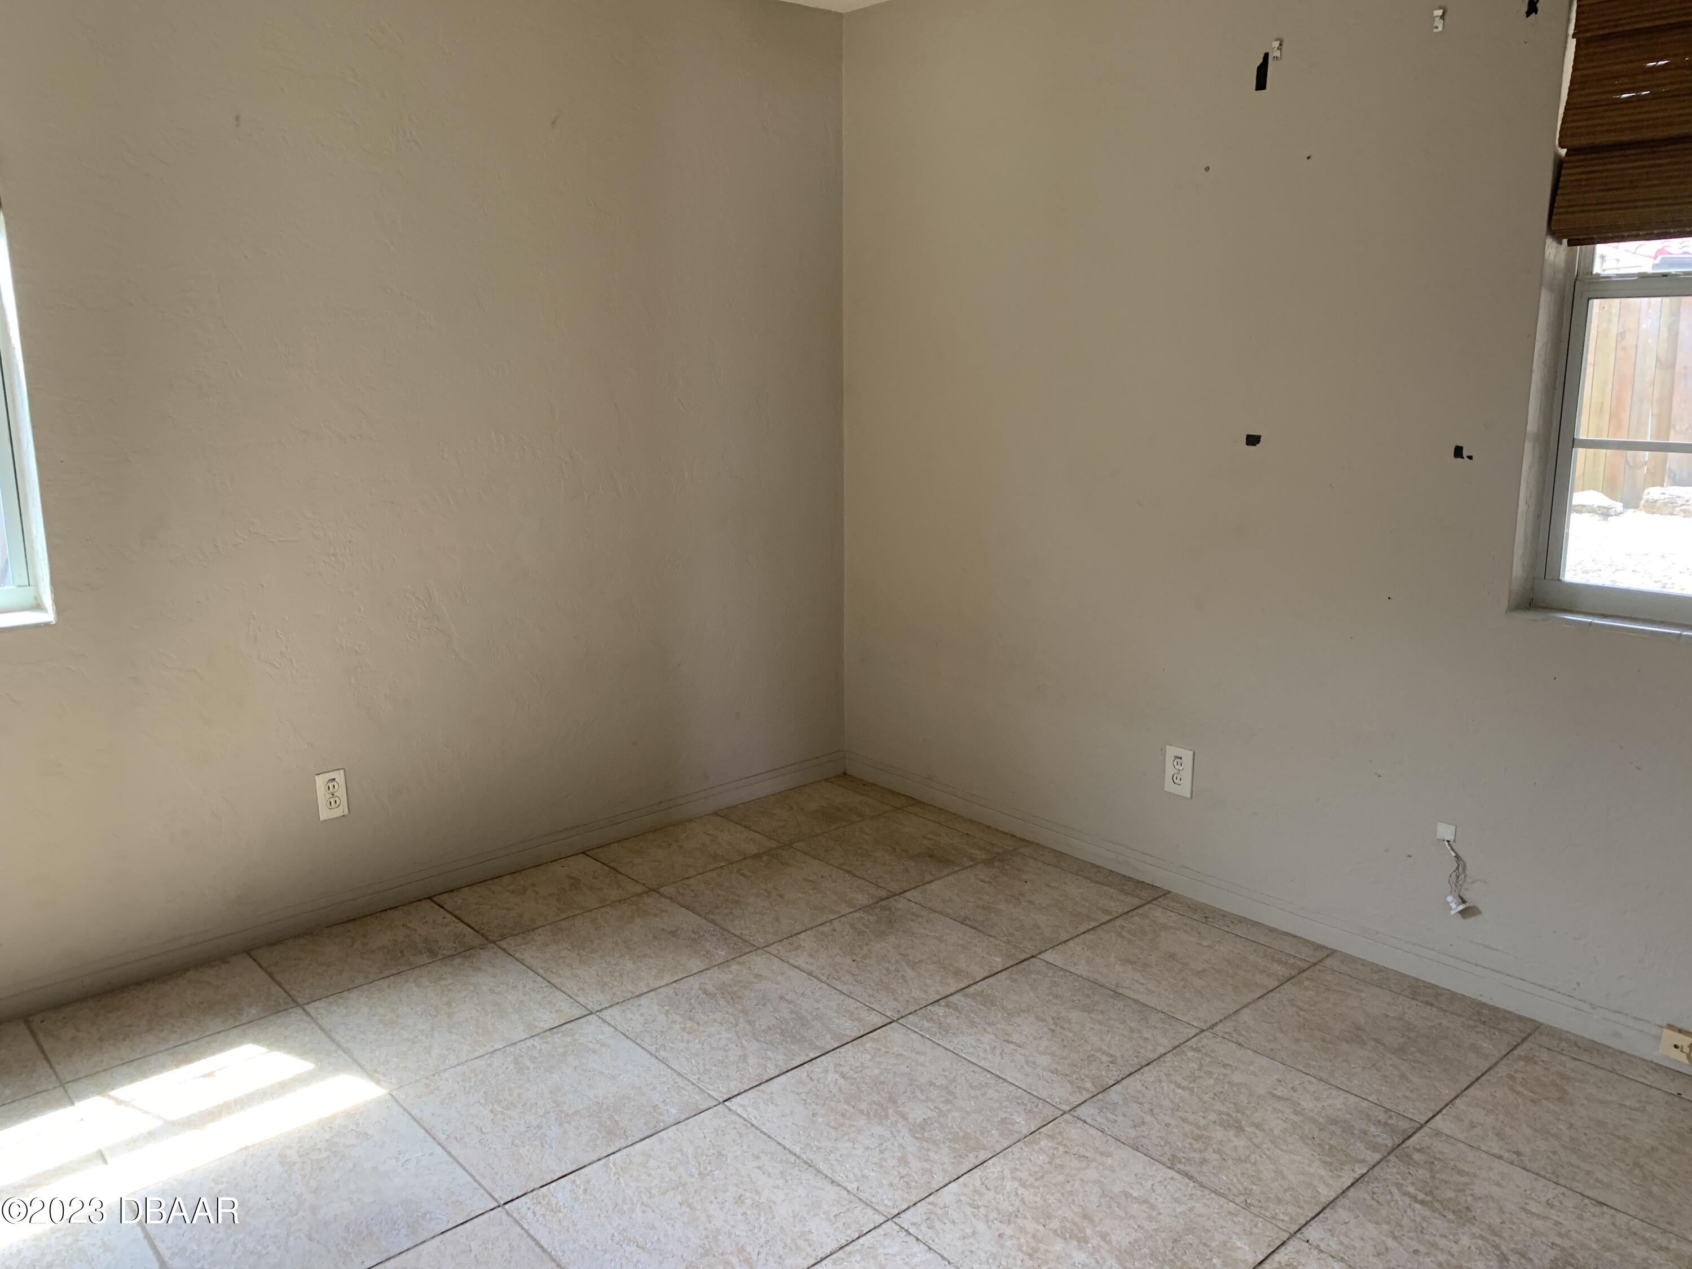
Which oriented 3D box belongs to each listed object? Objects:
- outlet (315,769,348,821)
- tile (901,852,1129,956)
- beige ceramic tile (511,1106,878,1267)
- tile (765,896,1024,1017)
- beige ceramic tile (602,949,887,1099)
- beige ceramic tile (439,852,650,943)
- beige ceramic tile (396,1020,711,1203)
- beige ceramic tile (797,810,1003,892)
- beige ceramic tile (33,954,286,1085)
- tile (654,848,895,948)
[{"bbox_3d":[-1.251,0.393,3.101,0.071,0.117,0.008,-11,16,-41],"label":"outlet"},{"bbox_3d":[0.462,0.691,3.306,0.450,0.010,0.460,-11,16,-41],"label":"tile"},{"bbox_3d":[-0.249,0.950,2.074,0.451,0.010,0.451,-10,16,-41],"label":"beige ceramic tile"},{"bbox_3d":[0.123,0.756,3.008,0.455,0.010,0.460,-11,16,-41],"label":"tile"},{"bbox_3d":[-0.215,0.818,2.701,0.451,0.010,0.451,-10,16,-41],"label":"beige ceramic tile"},{"bbox_3d":[-0.797,0.686,3.341,0.451,0.010,0.351,-11,16,-41],"label":"beige ceramic tile"},{"bbox_3d":[-0.555,0.885,2.413,0.449,0.010,0.460,-11,16,-41],"label":"beige ceramic tile"},{"bbox_3d":[0.154,0.619,3.642,0.450,0.010,0.455,-11,16,-41],"label":"beige ceramic tile"},{"bbox_3d":[-1.460,0.814,2.723,0.451,0.010,0.341,-10,16,-41],"label":"beige ceramic tile"},{"bbox_3d":[-0.185,0.684,3.344,0.455,0.010,0.455,-11,16,-41],"label":"tile"}]

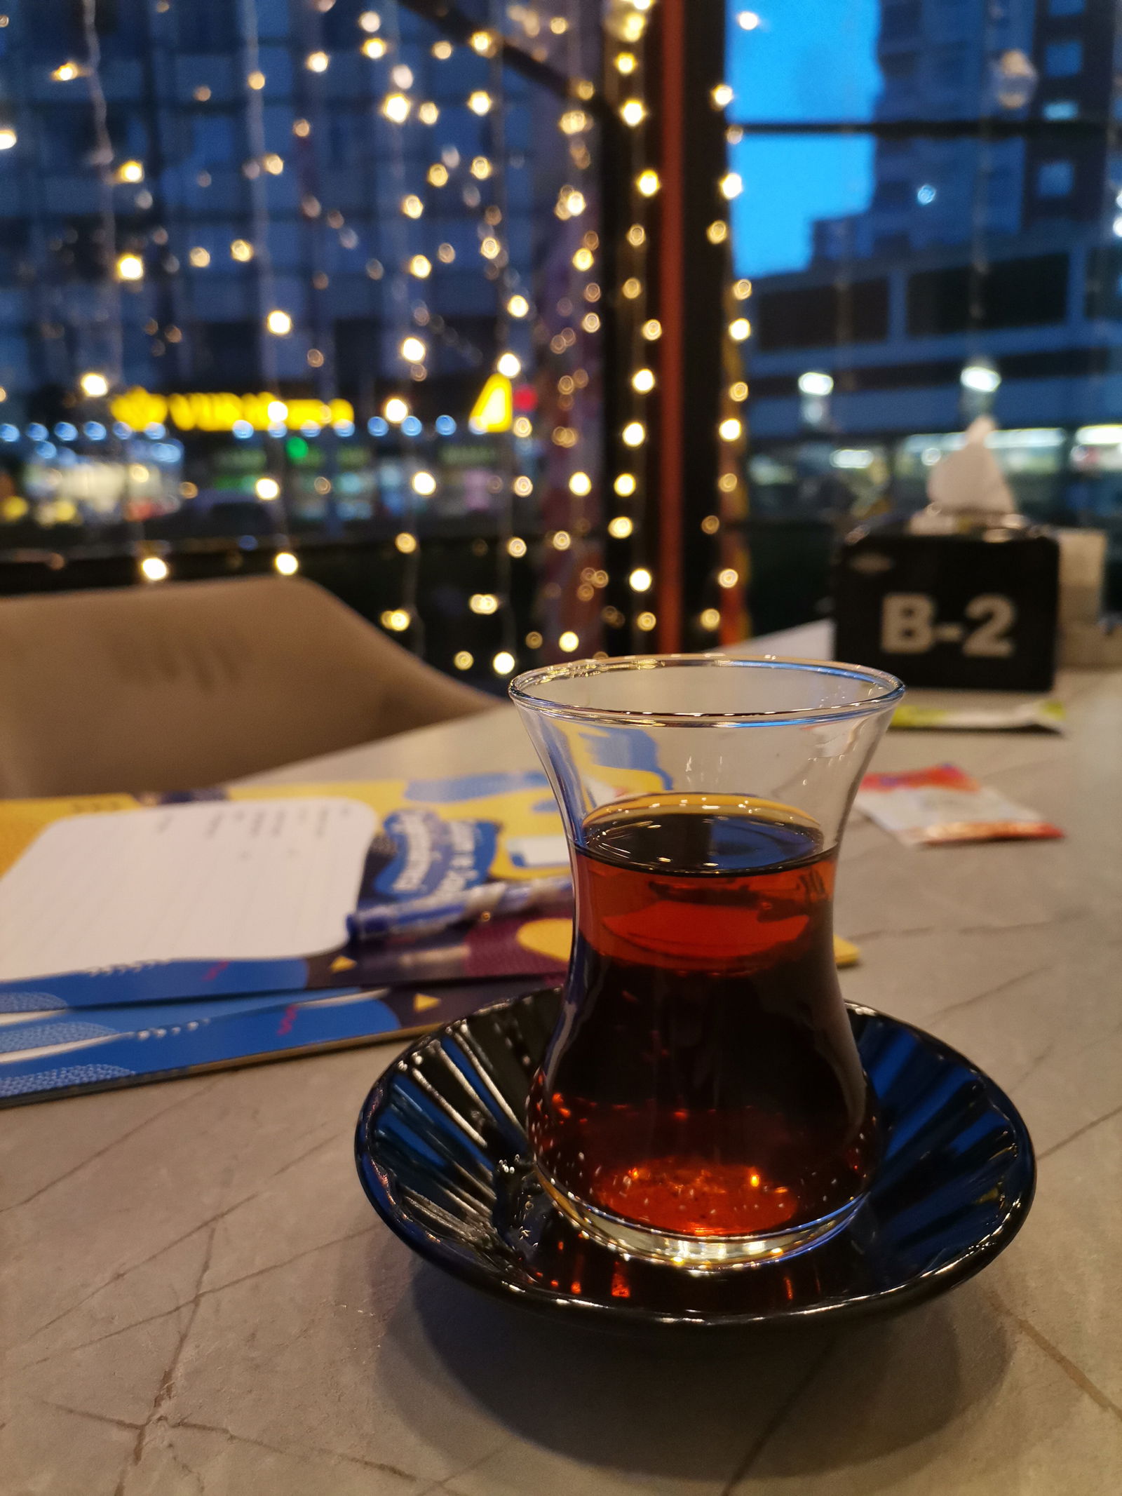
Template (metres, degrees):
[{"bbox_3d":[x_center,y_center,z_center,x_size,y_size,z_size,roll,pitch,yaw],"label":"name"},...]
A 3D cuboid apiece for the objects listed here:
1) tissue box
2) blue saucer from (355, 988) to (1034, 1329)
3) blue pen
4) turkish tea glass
[{"bbox_3d":[0.262,-0.099,0.775,0.137,0.100,0.105,2,13,14],"label":"tissue box"},{"bbox_3d":[0.023,0.071,0.194,0.109,0.020,0.109,-1,12,0],"label":"blue saucer"},{"bbox_3d":[0.006,0.041,0.331,0.140,0.011,0.011,-6,13,-23],"label":"blue pen"},{"bbox_3d":[0.025,0.031,0.186,0.064,0.083,0.064,-1,12,0],"label":"turkish tea glass"}]

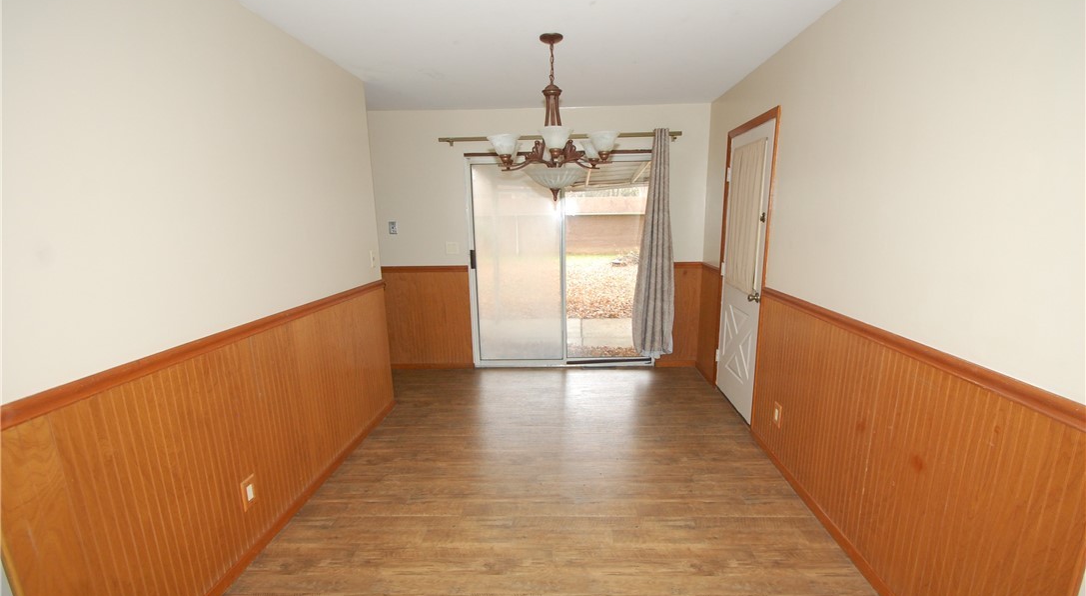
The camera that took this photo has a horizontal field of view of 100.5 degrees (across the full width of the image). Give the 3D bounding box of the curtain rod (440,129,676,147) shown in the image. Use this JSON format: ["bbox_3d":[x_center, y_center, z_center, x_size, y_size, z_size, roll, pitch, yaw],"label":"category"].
[{"bbox_3d":[0.140,-1.419,4.029,2.150,0.065,0.090,0,11,3],"label":"curtain rod"}]

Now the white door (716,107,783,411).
[{"bbox_3d":[1.462,-0.158,3.337,0.045,2.020,0.765,0,11,4],"label":"white door"}]

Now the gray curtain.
[{"bbox_3d":[1.032,-0.457,4.142,0.380,2.080,0.140,0,11,3],"label":"gray curtain"}]

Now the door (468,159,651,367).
[{"bbox_3d":[0.197,-0.304,4.301,1.790,2.020,0.100,0,11,3],"label":"door"}]

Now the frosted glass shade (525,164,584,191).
[{"bbox_3d":[0.072,-0.665,2.540,0.335,0.125,0.335,0,11,4],"label":"frosted glass shade"}]

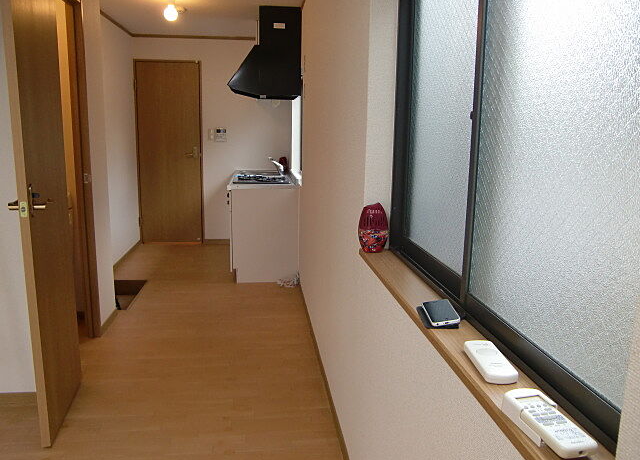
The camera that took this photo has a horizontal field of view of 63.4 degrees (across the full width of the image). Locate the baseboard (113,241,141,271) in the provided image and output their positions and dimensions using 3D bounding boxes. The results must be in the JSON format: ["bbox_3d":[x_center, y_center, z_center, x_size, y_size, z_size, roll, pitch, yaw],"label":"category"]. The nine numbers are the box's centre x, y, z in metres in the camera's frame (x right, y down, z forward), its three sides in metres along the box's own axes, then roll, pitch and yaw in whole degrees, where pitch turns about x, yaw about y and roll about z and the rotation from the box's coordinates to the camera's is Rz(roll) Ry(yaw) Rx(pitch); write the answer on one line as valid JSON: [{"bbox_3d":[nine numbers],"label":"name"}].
[{"bbox_3d":[-1.946,0.249,5.235,0.015,0.060,1.120,0,11,-7],"label":"baseboard"}]

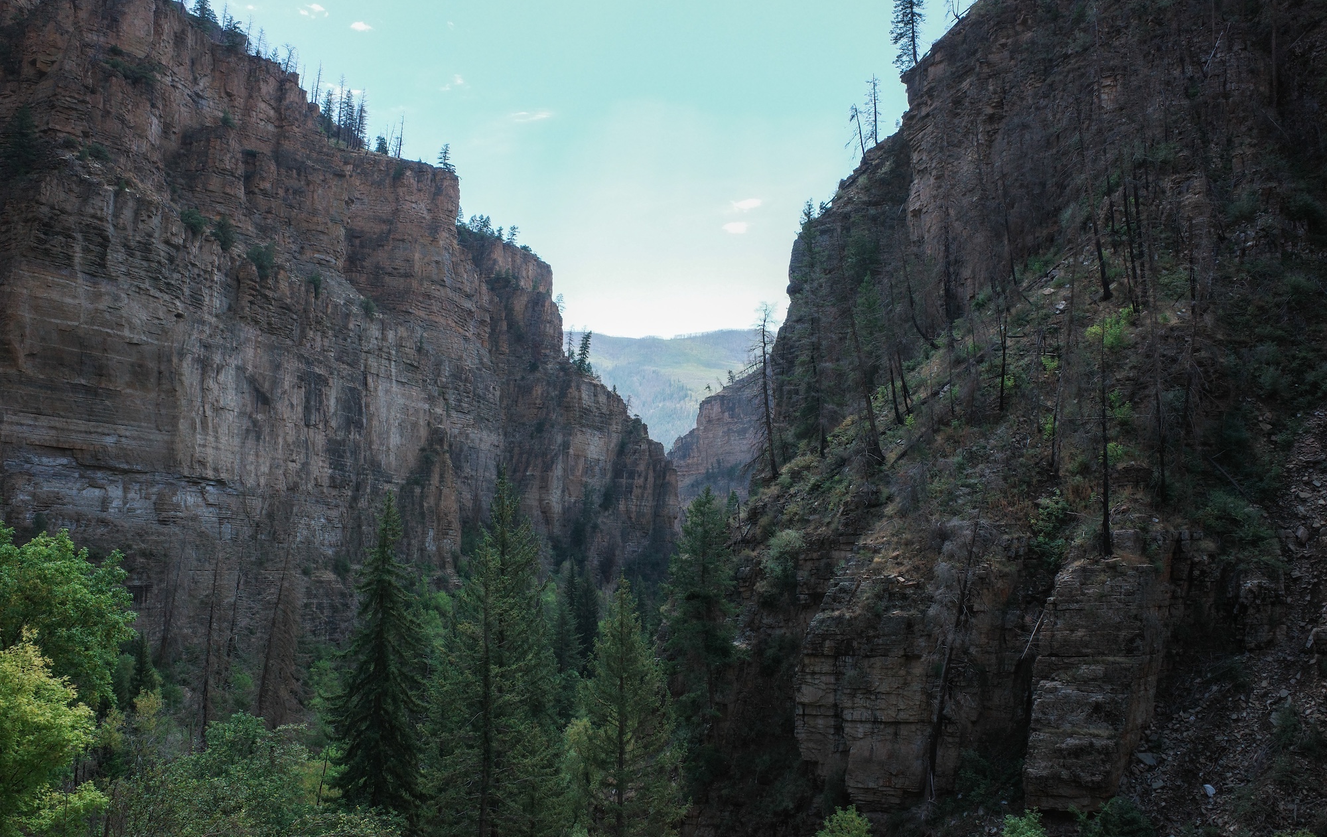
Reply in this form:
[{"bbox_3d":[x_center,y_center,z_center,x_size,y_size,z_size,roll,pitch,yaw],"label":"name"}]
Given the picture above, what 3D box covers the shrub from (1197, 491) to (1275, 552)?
[{"bbox_3d":[34.380,6.130,62.000,4.530,3.590,3.400,-4,-9,29],"label":"shrub"}]

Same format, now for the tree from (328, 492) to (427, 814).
[{"bbox_3d":[-16.360,13.520,59.000,5.460,18.610,5.460,2,-8,-15],"label":"tree"}]

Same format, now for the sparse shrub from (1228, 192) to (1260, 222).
[{"bbox_3d":[46.050,-16.850,82.000,2.480,2.440,2.350,-5,-9,30],"label":"sparse shrub"}]

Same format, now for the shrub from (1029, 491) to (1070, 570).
[{"bbox_3d":[22.420,6.470,60.000,2.280,4.530,2.280,-3,-9,20],"label":"shrub"}]

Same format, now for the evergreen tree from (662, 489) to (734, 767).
[{"bbox_3d":[2.320,13.970,69.000,4.710,18.510,4.710,0,-8,2],"label":"evergreen tree"}]

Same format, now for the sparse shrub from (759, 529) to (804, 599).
[{"bbox_3d":[7.560,9.310,66.000,2.770,4.310,2.770,-1,-8,6],"label":"sparse shrub"}]

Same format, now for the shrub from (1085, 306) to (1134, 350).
[{"bbox_3d":[32.000,-6.470,74.000,3.320,3.130,2.990,-4,-9,24],"label":"shrub"}]

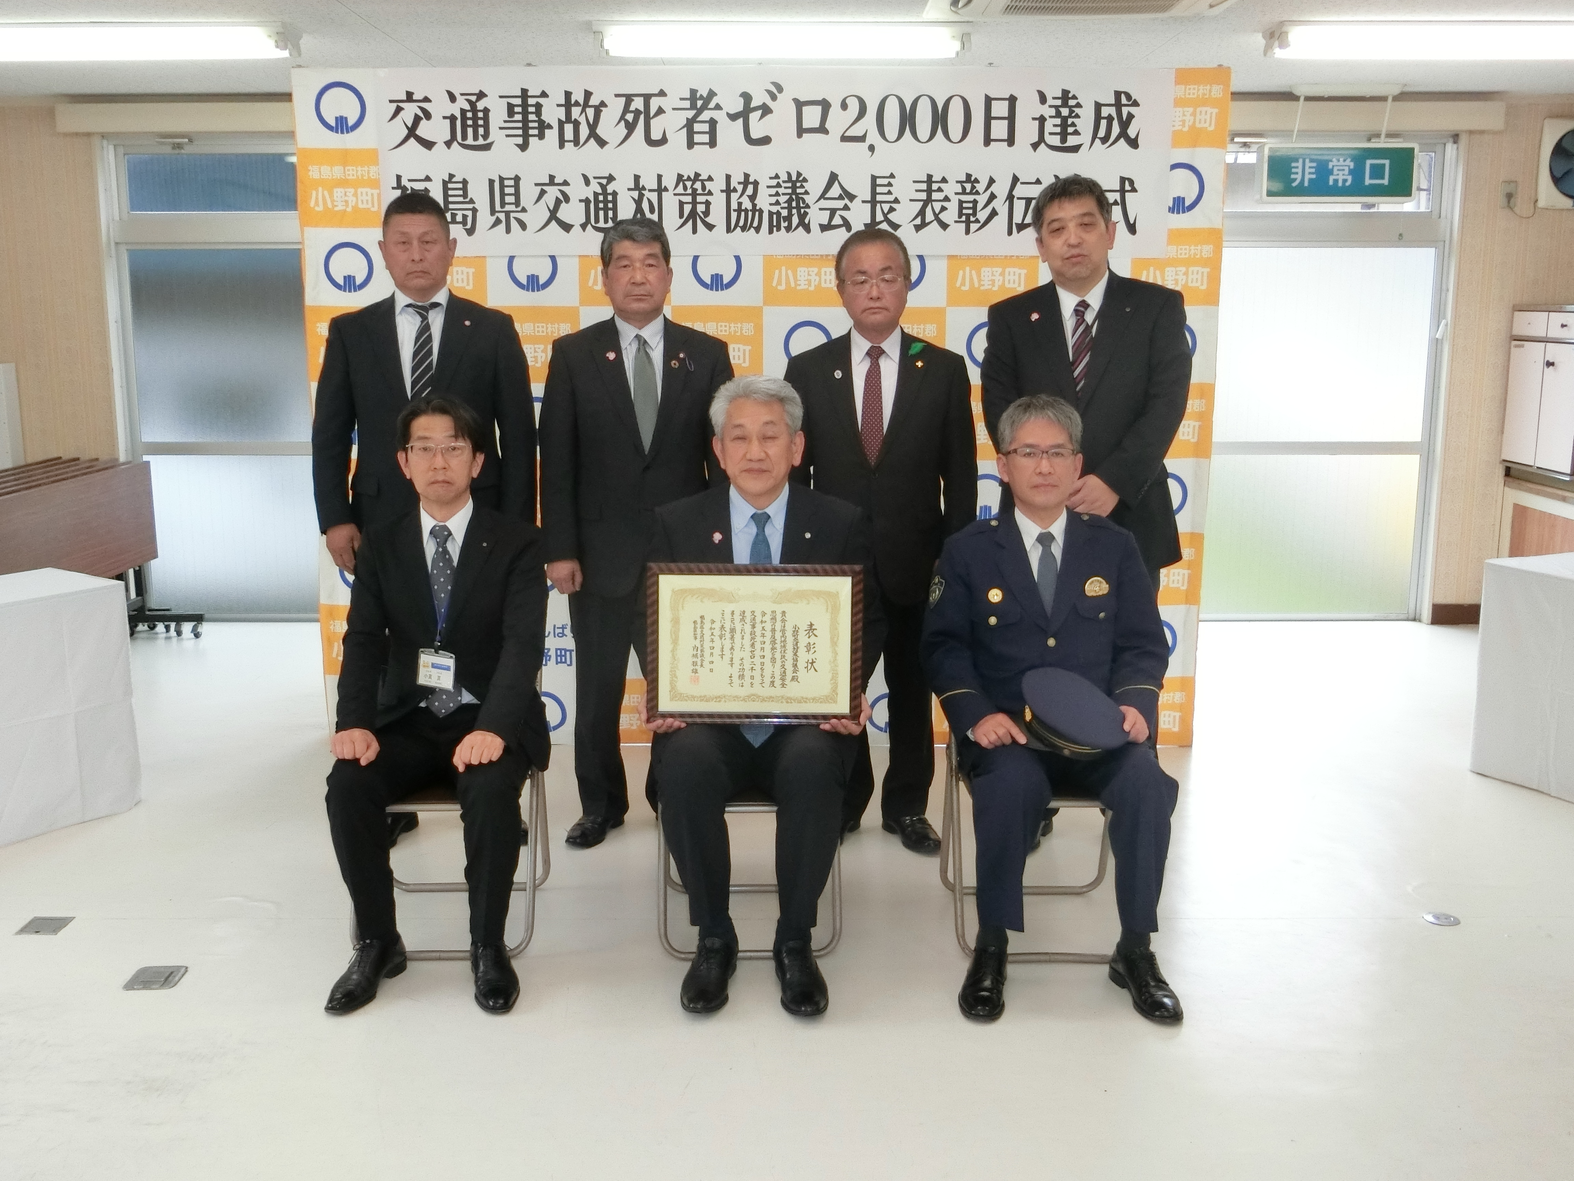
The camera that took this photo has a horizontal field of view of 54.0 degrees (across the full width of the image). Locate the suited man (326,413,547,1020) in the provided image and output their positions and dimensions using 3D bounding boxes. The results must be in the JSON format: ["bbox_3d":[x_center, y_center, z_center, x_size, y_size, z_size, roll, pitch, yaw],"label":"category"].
[{"bbox_3d":[-0.814,0.202,3.508,0.519,1.270,0.770,0,11,0],"label":"suited man"}]

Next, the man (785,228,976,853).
[{"bbox_3d":[0.248,-0.135,4.218,0.507,1.665,0.320,0,11,2],"label":"man"}]

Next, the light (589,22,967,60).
[{"bbox_3d":[-0.012,-1.843,5.199,1.240,0.092,0.235,0,11,0],"label":"light"}]

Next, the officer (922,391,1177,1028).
[{"bbox_3d":[0.612,0.207,3.479,0.569,1.270,0.780,0,11,0],"label":"officer"}]

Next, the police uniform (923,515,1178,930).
[{"bbox_3d":[0.604,0.280,3.553,0.554,0.920,0.660,0,11,0],"label":"police uniform"}]

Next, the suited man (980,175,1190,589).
[{"bbox_3d":[0.793,-0.194,4.207,0.558,1.790,0.330,1,11,7],"label":"suited man"}]

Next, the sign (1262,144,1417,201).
[{"bbox_3d":[2.373,-1.800,6.662,0.658,0.250,0.110,0,11,0],"label":"sign"}]

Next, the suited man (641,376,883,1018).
[{"bbox_3d":[-0.055,0.182,3.504,0.555,1.310,0.780,0,11,0],"label":"suited man"}]

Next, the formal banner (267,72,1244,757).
[{"bbox_3d":[-0.081,-0.568,5.083,2.920,2.200,0.160,0,11,0],"label":"formal banner"}]

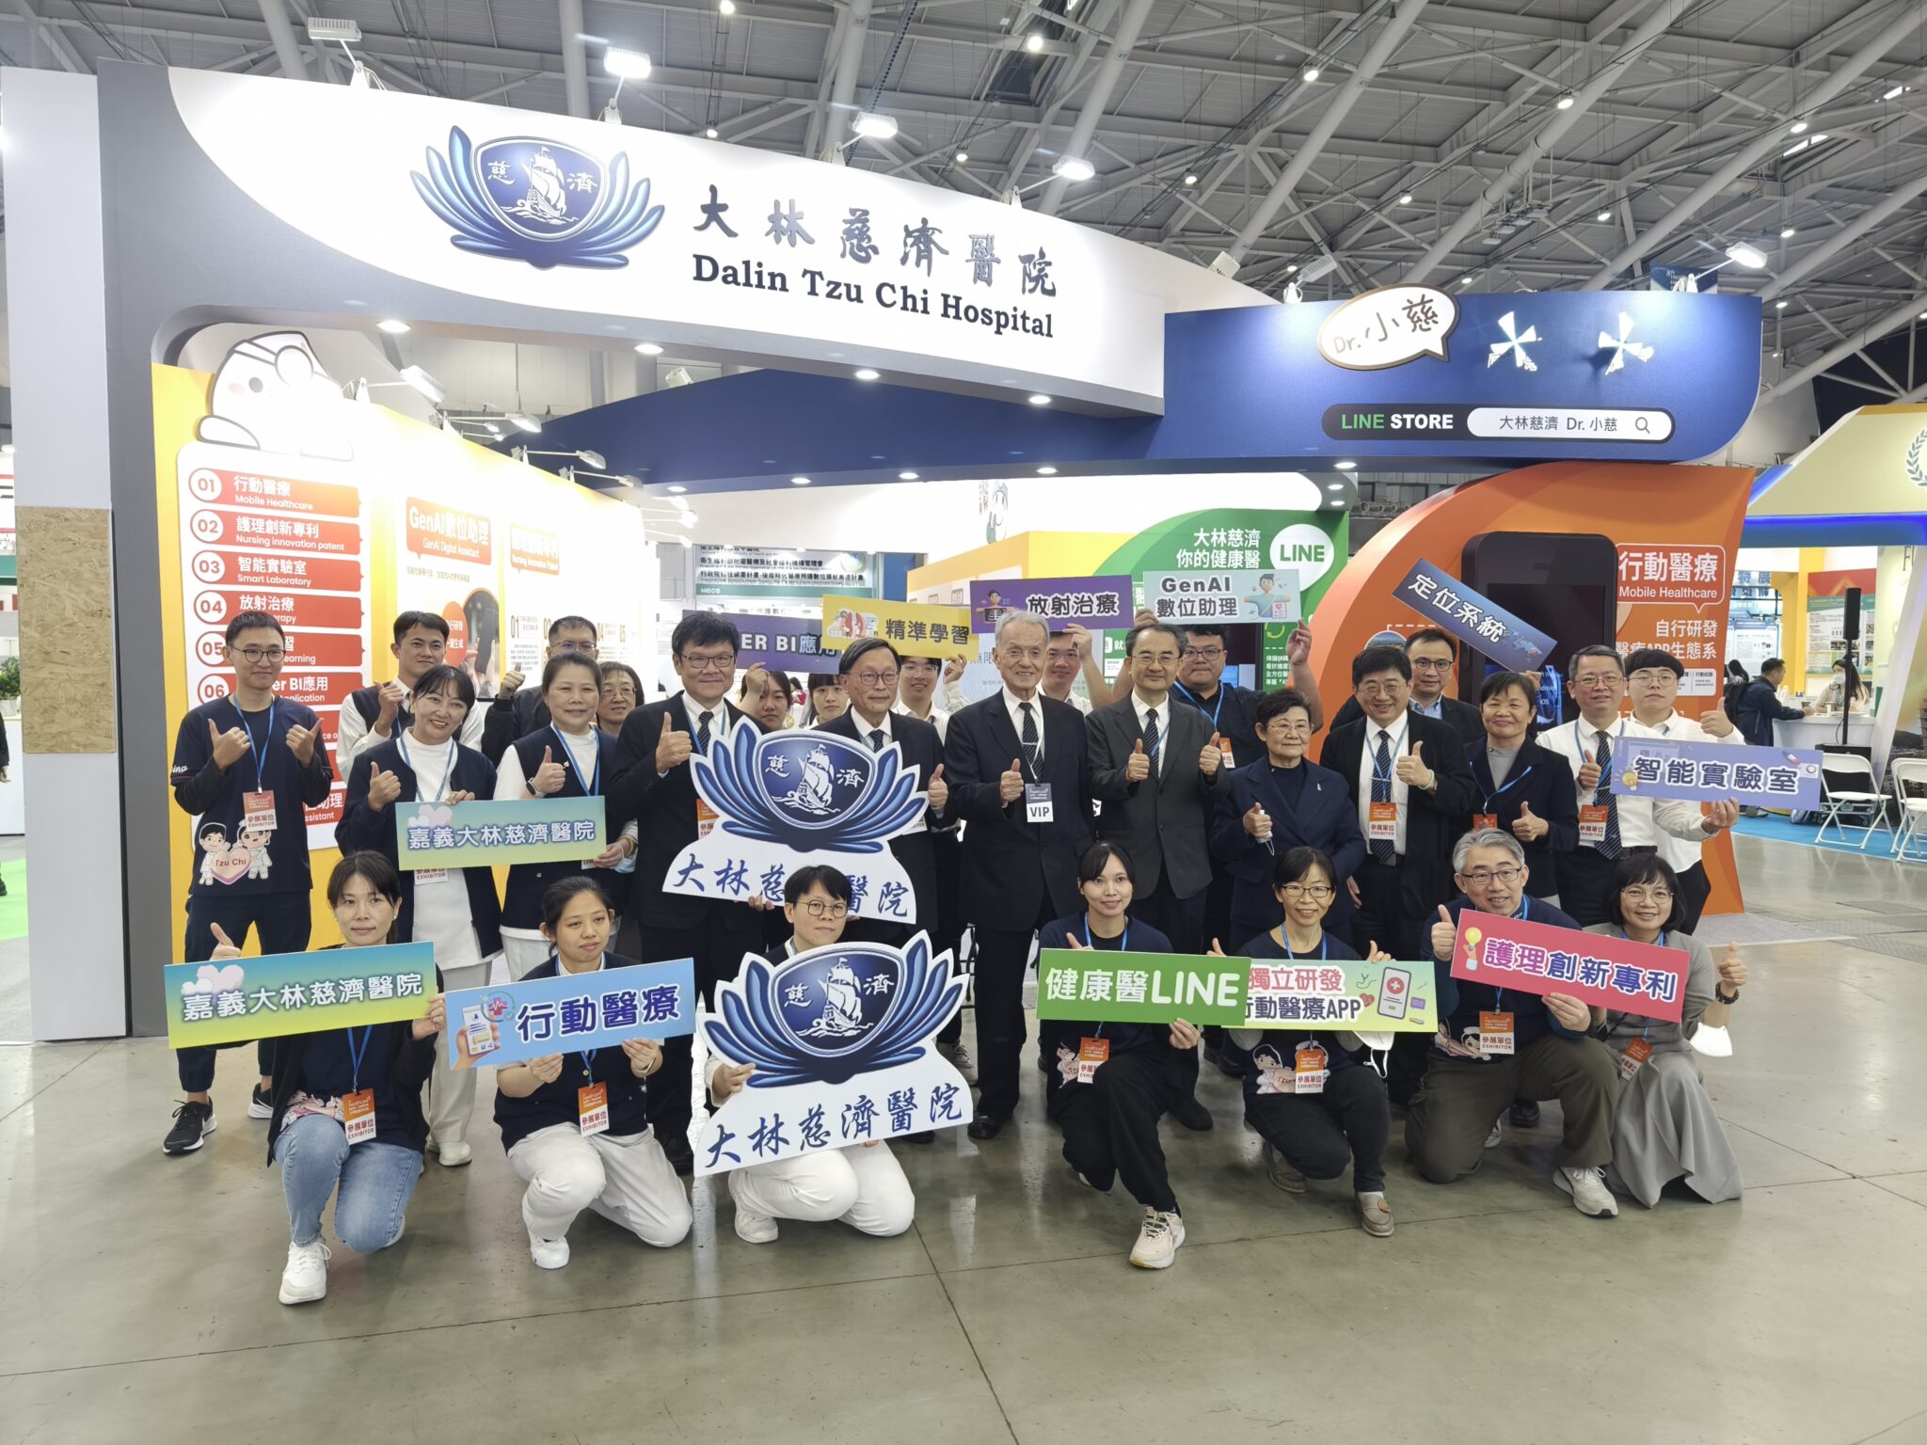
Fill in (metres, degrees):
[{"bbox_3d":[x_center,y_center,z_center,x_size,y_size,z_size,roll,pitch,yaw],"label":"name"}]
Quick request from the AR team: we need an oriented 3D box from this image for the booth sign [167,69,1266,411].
[{"bbox_3d":[-0.470,-2.271,6.650,6.100,0.940,0.600,-1,3,-30],"label":"booth sign"}]

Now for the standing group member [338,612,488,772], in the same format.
[{"bbox_3d":[-2.047,0.446,4.750,0.520,1.722,0.370,-1,3,-21],"label":"standing group member"}]

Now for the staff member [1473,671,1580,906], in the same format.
[{"bbox_3d":[1.900,0.594,4.360,0.430,1.530,0.360,2,4,27],"label":"staff member"}]

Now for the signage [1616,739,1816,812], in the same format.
[{"bbox_3d":[2.600,0.178,4.420,0.620,0.200,0.020,4,0,25],"label":"signage"}]

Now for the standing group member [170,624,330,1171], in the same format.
[{"bbox_3d":[-2.340,0.488,4.250,0.520,1.720,0.420,-1,3,-25],"label":"standing group member"}]

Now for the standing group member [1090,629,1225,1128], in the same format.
[{"bbox_3d":[0.655,0.508,4.370,0.500,1.690,0.400,0,3,3],"label":"standing group member"}]

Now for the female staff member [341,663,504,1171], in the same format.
[{"bbox_3d":[-1.712,0.580,4.040,0.490,1.550,0.380,0,3,-13],"label":"female staff member"}]

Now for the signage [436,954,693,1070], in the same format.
[{"bbox_3d":[-0.983,0.738,3.257,0.600,0.200,0.010,-4,8,-22],"label":"signage"}]

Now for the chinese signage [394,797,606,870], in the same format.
[{"bbox_3d":[-1.402,0.336,3.905,0.600,0.200,0.010,-2,5,-13],"label":"chinese signage"}]

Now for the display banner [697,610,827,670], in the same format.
[{"bbox_3d":[-0.744,-0.299,4.850,0.620,0.200,0.020,4,2,-5],"label":"display banner"}]

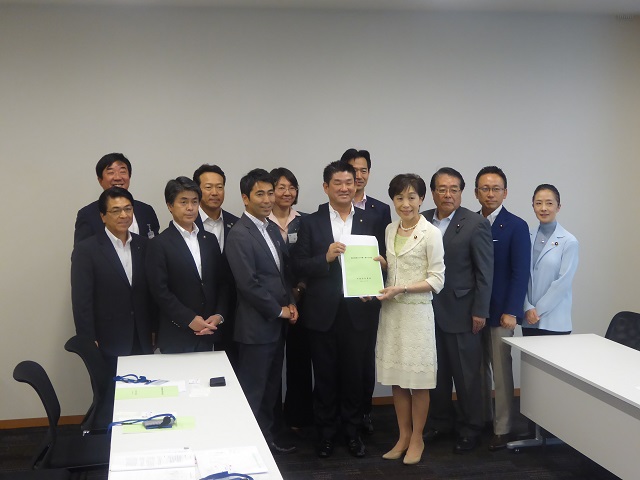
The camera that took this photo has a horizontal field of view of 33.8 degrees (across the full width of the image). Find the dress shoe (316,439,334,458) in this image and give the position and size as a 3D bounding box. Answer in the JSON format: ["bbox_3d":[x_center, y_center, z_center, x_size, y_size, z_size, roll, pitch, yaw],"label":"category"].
[{"bbox_3d":[0.035,1.224,6.344,0.105,0.105,0.285,0,5,10],"label":"dress shoe"}]

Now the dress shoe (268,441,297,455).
[{"bbox_3d":[-0.257,1.222,6.426,0.105,0.105,0.280,-4,6,-37],"label":"dress shoe"}]

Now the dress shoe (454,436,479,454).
[{"bbox_3d":[0.898,1.208,6.369,0.105,0.105,0.280,1,5,25],"label":"dress shoe"}]

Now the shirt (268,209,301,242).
[{"bbox_3d":[-0.225,0.069,6.687,0.380,0.550,0.230,-1,5,-1],"label":"shirt"}]

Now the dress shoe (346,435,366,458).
[{"bbox_3d":[0.221,1.222,6.337,0.105,0.105,0.285,-2,5,-12],"label":"dress shoe"}]

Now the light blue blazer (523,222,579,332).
[{"bbox_3d":[1.424,0.236,6.537,0.390,0.688,0.250,1,5,25],"label":"light blue blazer"}]

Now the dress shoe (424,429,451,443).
[{"bbox_3d":[0.704,1.193,6.600,0.105,0.105,0.280,3,6,39],"label":"dress shoe"}]

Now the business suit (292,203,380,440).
[{"bbox_3d":[0.096,0.501,6.291,0.520,1.446,0.320,-1,5,-6],"label":"business suit"}]

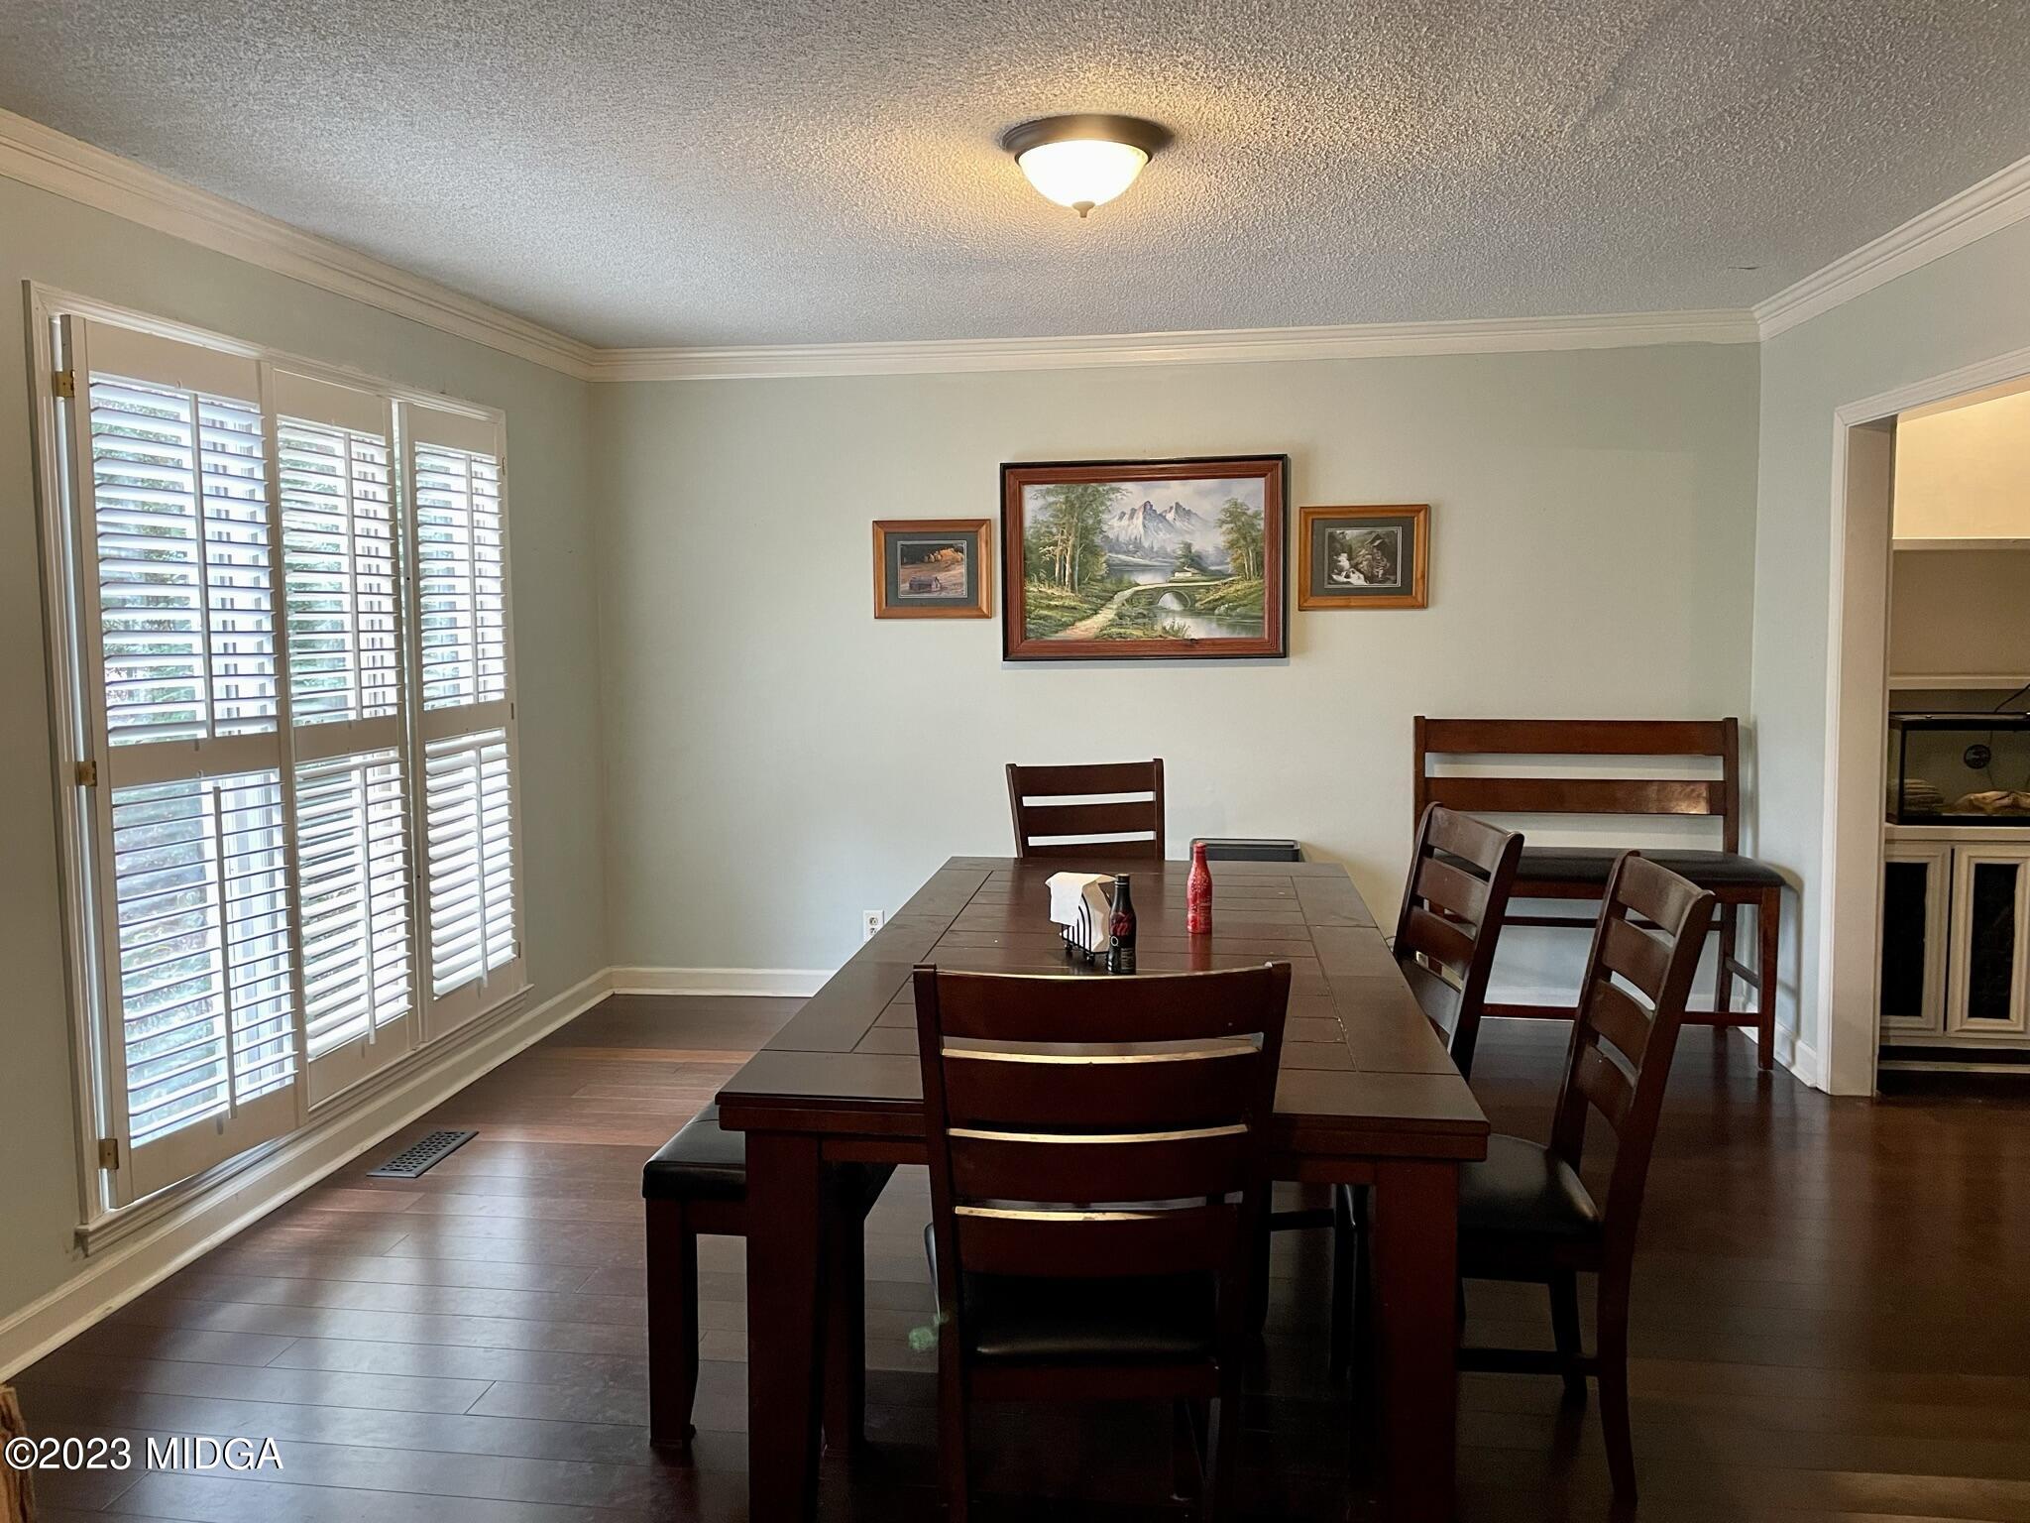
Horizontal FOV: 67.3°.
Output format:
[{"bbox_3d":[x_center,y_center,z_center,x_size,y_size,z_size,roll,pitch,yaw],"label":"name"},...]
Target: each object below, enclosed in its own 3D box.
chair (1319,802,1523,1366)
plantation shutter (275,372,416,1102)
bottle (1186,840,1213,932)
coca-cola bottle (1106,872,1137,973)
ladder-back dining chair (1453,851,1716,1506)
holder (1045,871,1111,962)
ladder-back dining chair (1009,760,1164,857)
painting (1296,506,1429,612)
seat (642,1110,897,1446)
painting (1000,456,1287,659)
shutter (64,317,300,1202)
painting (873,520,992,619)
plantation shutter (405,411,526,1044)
[{"bbox_3d":[0.709,0.631,3.193,0.560,1.030,0.470,-1,6,2],"label":"chair"},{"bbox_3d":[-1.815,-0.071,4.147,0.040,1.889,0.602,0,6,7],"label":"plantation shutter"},{"bbox_3d":[0.387,0.261,3.187,0.053,0.191,0.053,0,6,7],"label":"bottle"},{"bbox_3d":[0.202,0.300,2.852,0.053,0.183,0.053,0,6,7],"label":"coca-cola bottle"},{"bbox_3d":[0.834,0.683,2.654,0.565,1.030,0.470,0,6,5],"label":"ladder-back dining chair"},{"bbox_3d":[0.135,0.309,3.107,0.080,0.175,0.140,-3,6,-24],"label":"holder"},{"bbox_3d":[0.259,0.540,4.159,0.470,1.030,0.560,-2,6,-8],"label":"ladder-back dining chair"},{"bbox_3d":[1.228,-0.717,5.363,0.444,0.361,0.025,0,6,8],"label":"painting"},{"bbox_3d":[-0.356,0.894,3.285,0.415,0.515,1.280,0,6,7],"label":"seat"},{"bbox_3d":[0.463,-0.721,5.467,1.009,0.711,0.040,0,6,7],"label":"painting"},{"bbox_3d":[-1.846,0.003,3.455,0.050,1.864,0.570,1,6,14],"label":"shutter"},{"bbox_3d":[-0.294,-0.700,5.572,0.437,0.359,0.027,0,6,7],"label":"painting"},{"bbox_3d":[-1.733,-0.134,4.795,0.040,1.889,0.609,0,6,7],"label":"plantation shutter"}]

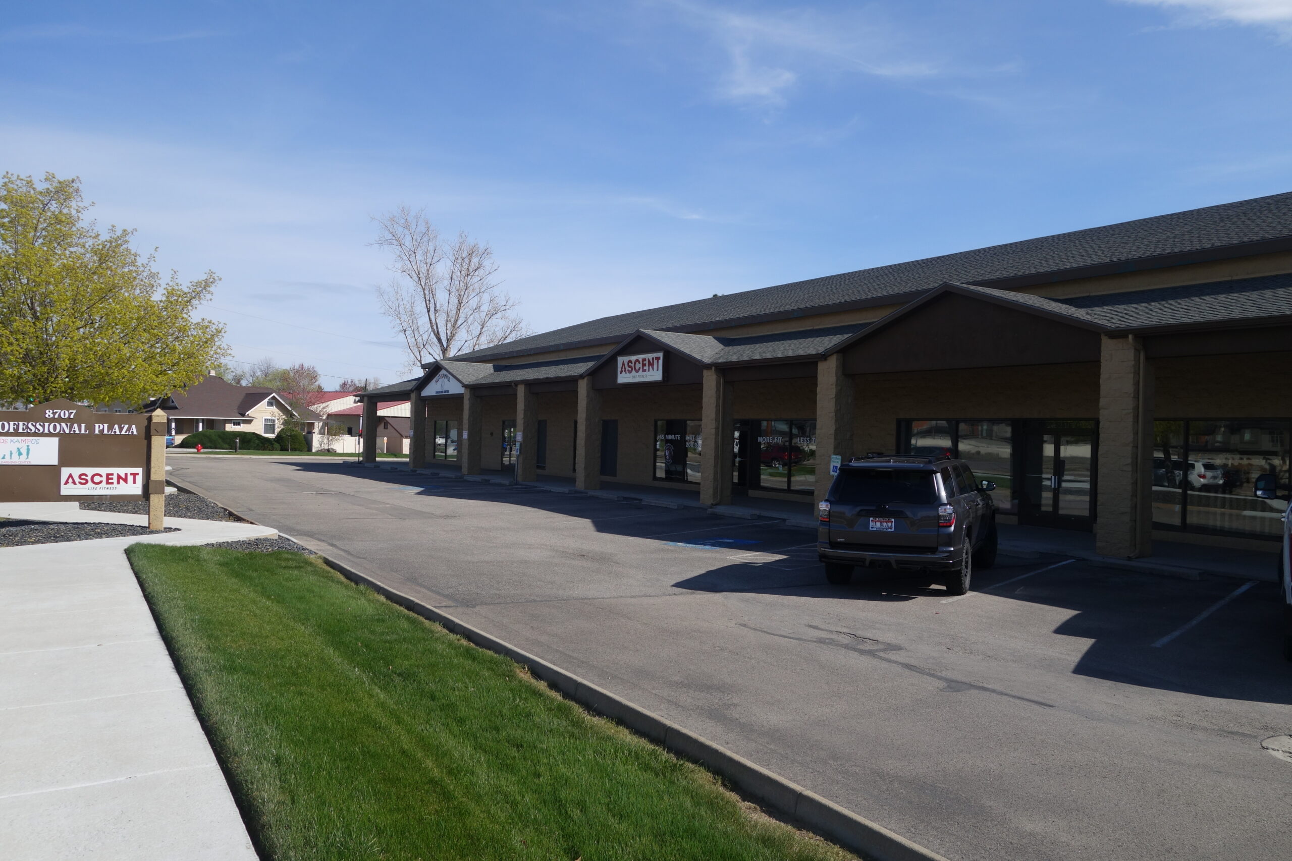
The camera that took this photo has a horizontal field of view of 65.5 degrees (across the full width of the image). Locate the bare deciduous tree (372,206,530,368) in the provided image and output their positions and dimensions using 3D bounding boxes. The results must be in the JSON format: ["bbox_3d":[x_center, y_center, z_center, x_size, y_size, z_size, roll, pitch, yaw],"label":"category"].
[{"bbox_3d":[-14.653,-7.312,75.000,11.300,18.700,11.800,1,0,-31],"label":"bare deciduous tree"}]

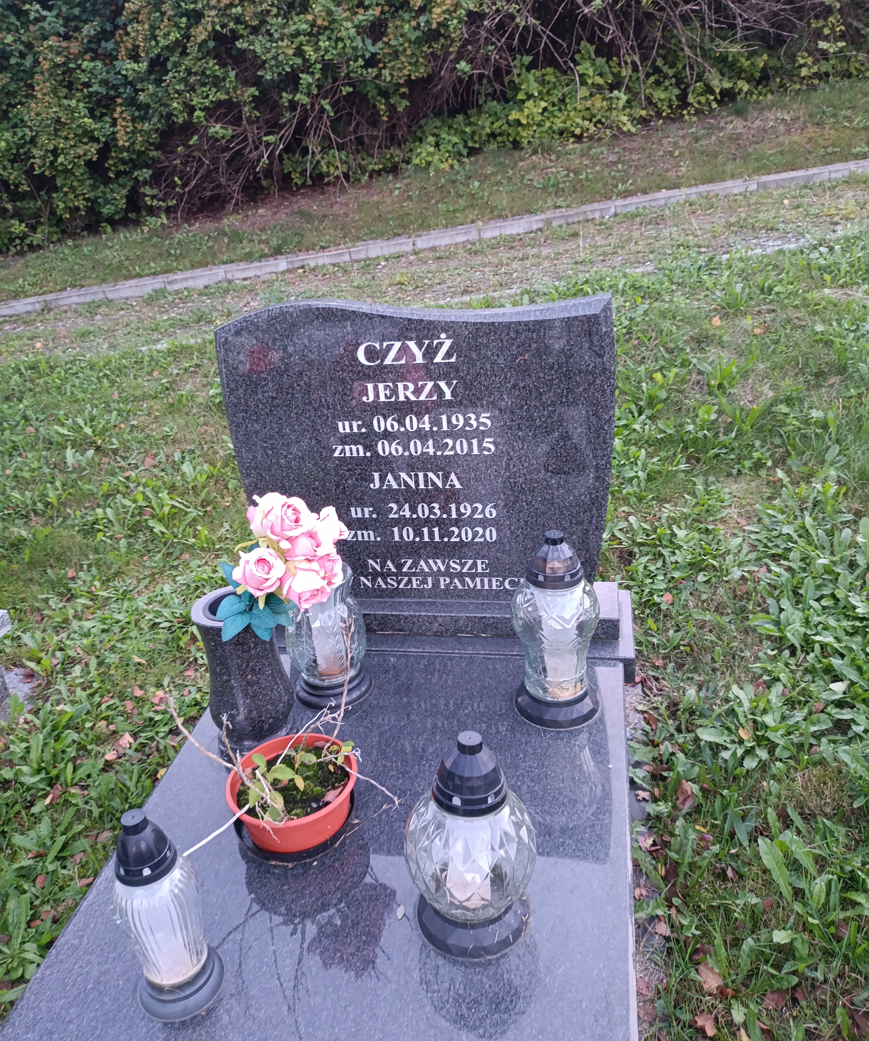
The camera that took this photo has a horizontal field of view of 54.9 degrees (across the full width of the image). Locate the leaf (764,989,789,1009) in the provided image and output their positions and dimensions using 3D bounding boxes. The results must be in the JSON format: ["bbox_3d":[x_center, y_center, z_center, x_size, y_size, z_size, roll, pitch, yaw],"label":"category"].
[{"bbox_3d":[0.426,0.588,1.039,0.039,0.017,0.019,-18,27,-26],"label":"leaf"}]

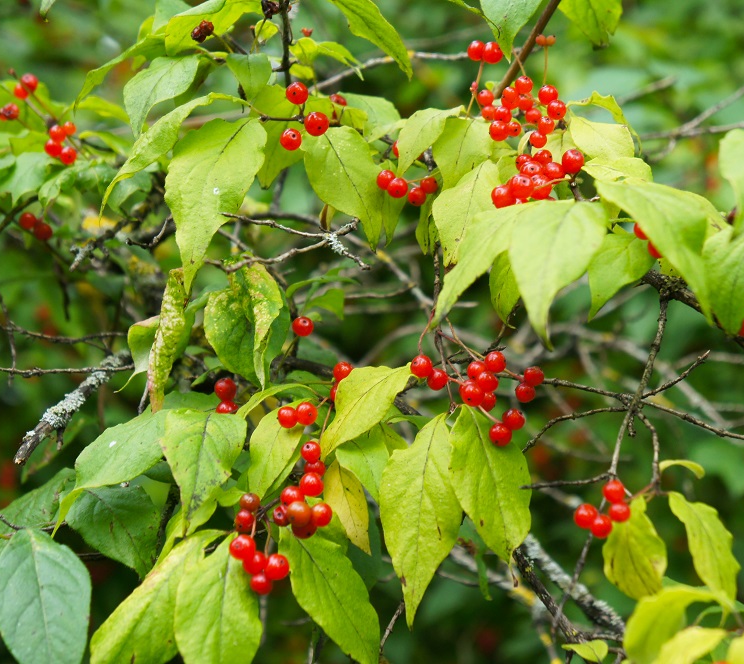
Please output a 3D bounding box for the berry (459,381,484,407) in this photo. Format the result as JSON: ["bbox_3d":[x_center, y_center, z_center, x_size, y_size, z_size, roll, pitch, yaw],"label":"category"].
[{"bbox_3d":[0.033,0.020,0.755,0.009,0.009,0.009,0,8,0],"label":"berry"}]

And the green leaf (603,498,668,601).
[{"bbox_3d":[0.094,0.077,0.812,0.021,0.038,0.009,-5,-23,-6],"label":"green leaf"}]

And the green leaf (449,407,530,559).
[{"bbox_3d":[0.041,0.053,0.801,0.026,0.059,0.010,-16,-22,-5],"label":"green leaf"}]

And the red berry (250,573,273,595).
[{"bbox_3d":[-0.040,0.091,0.825,0.008,0.008,0.008,0,8,0],"label":"red berry"}]

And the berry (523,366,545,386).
[{"bbox_3d":[0.058,0.016,0.820,0.008,0.007,0.008,0,10,0],"label":"berry"}]

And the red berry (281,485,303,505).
[{"bbox_3d":[-0.028,0.059,0.815,0.008,0.008,0.008,0,8,0],"label":"red berry"}]

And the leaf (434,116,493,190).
[{"bbox_3d":[0.031,-0.061,0.815,0.024,0.041,0.010,17,-30,0],"label":"leaf"}]

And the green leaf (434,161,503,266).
[{"bbox_3d":[0.035,-0.043,0.840,0.024,0.046,0.011,12,-21,15],"label":"green leaf"}]

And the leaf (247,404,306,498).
[{"bbox_3d":[-0.031,0.042,0.807,0.018,0.041,0.009,23,-22,10],"label":"leaf"}]

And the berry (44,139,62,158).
[{"bbox_3d":[-0.133,-0.077,0.950,0.008,0.008,0.008,0,10,0],"label":"berry"}]

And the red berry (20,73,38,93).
[{"bbox_3d":[-0.153,-0.112,1.020,0.008,0.008,0.008,0,8,0],"label":"red berry"}]

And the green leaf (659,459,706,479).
[{"bbox_3d":[0.108,0.047,0.790,0.017,0.006,0.011,8,12,11],"label":"green leaf"}]

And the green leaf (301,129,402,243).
[{"bbox_3d":[-0.008,-0.052,0.815,0.029,0.052,0.011,-20,-23,-5],"label":"green leaf"}]

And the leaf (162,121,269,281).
[{"bbox_3d":[-0.059,-0.050,0.860,0.032,0.075,0.016,21,-28,0],"label":"leaf"}]

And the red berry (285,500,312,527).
[{"bbox_3d":[-0.024,0.060,0.750,0.009,0.009,0.009,0,8,0],"label":"red berry"}]

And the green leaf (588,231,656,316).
[{"bbox_3d":[0.088,-0.021,0.810,0.022,0.039,0.010,26,-28,9],"label":"green leaf"}]

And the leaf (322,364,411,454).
[{"bbox_3d":[-0.002,0.026,0.770,0.045,0.018,0.008,-45,0,-25],"label":"leaf"}]

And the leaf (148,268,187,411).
[{"bbox_3d":[-0.075,0.003,0.830,0.012,0.053,0.013,5,-9,18],"label":"leaf"}]

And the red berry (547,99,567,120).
[{"bbox_3d":[0.070,-0.084,0.860,0.007,0.008,0.007,0,10,0],"label":"red berry"}]

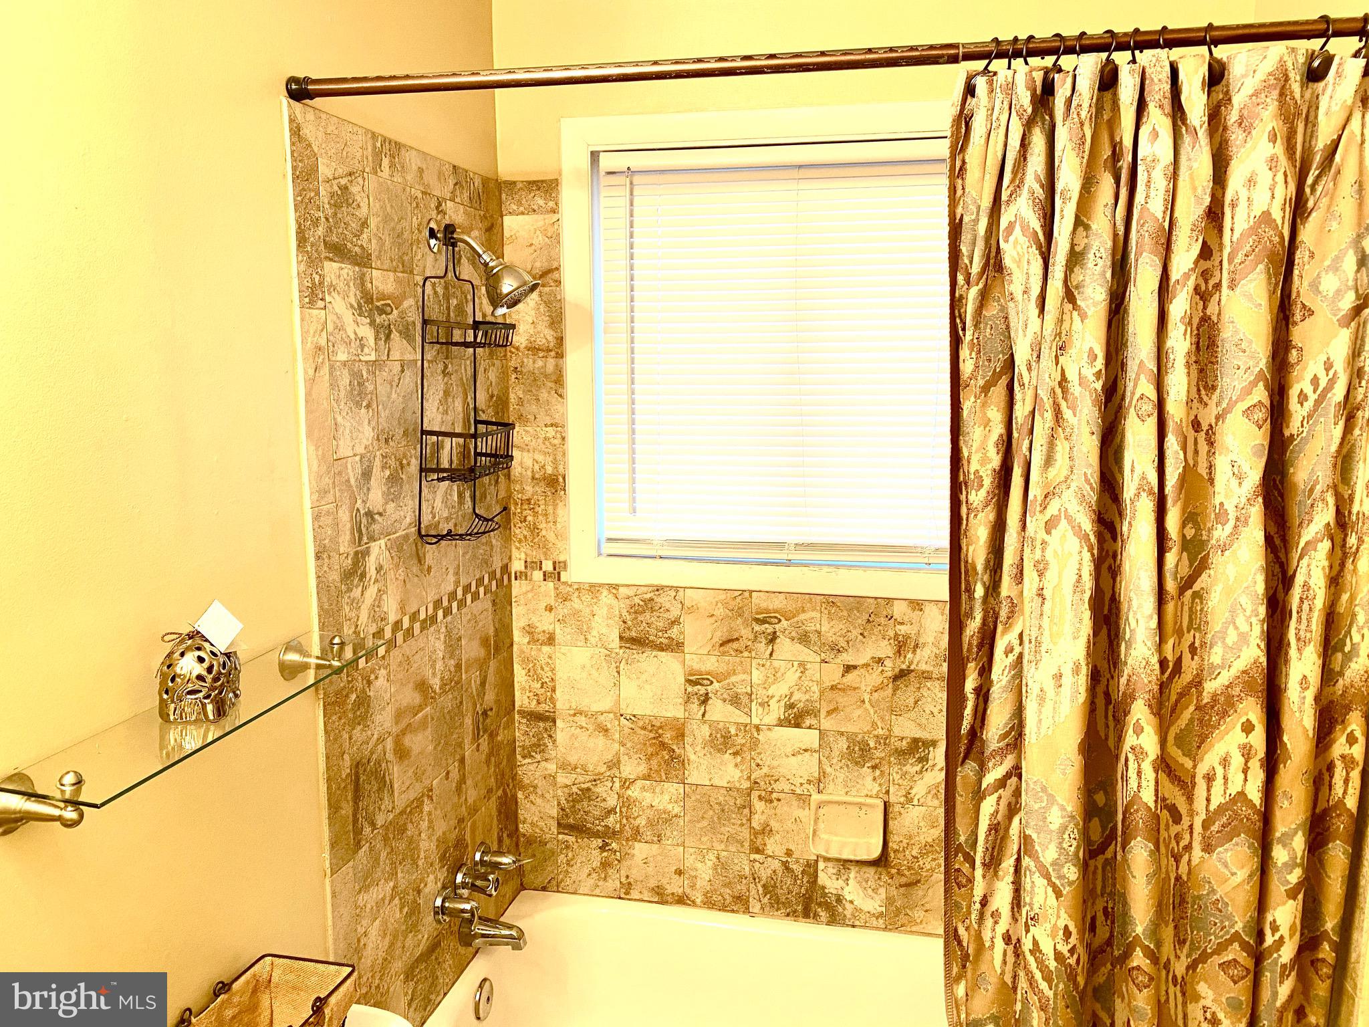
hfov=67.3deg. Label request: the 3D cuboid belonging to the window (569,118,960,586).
[{"bbox_3d":[0.230,-0.335,2.217,0.995,1.023,0.085,2,9,12],"label":"window"}]

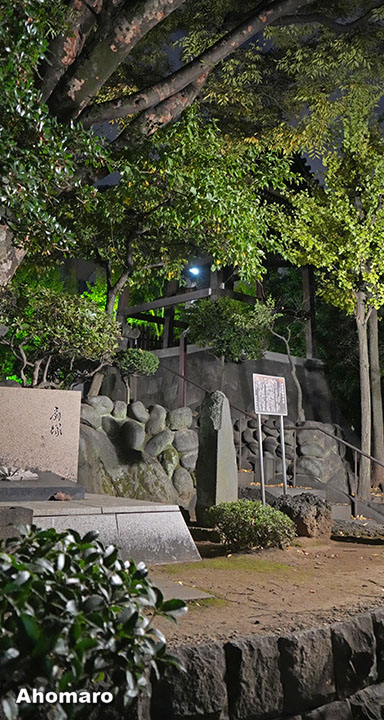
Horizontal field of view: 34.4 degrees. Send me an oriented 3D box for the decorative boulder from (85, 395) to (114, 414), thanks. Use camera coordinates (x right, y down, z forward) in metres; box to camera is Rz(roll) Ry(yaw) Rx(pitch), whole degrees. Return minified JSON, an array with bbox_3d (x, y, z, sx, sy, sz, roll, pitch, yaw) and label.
[{"bbox_3d":[-1.194,0.574,8.000,0.380,0.270,0.300,0,-7,0],"label":"decorative boulder"}]

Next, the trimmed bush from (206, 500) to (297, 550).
[{"bbox_3d":[0.625,1.708,6.400,0.900,0.500,0.800,0,-7,0],"label":"trimmed bush"}]

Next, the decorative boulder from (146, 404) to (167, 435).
[{"bbox_3d":[-0.452,0.758,7.900,0.255,0.382,0.270,1,-8,-6],"label":"decorative boulder"}]

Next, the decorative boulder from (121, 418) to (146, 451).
[{"bbox_3d":[-0.731,0.931,7.750,0.320,0.390,0.300,0,-7,0],"label":"decorative boulder"}]

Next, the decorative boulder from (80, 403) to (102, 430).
[{"bbox_3d":[-1.281,0.720,7.900,0.280,0.357,0.280,1,-8,-6],"label":"decorative boulder"}]

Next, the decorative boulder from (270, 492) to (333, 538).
[{"bbox_3d":[1.234,1.768,7.050,0.700,0.500,0.580,0,-7,0],"label":"decorative boulder"}]

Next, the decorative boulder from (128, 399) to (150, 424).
[{"bbox_3d":[-0.690,0.677,8.000,0.258,0.310,0.260,1,-8,-6],"label":"decorative boulder"}]

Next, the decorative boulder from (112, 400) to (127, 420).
[{"bbox_3d":[-0.935,0.652,8.000,0.181,0.258,0.200,1,-8,-6],"label":"decorative boulder"}]

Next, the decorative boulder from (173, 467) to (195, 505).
[{"bbox_3d":[-0.108,1.589,7.850,0.270,0.460,0.270,0,-7,0],"label":"decorative boulder"}]

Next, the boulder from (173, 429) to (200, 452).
[{"bbox_3d":[-0.070,1.026,7.900,0.306,0.306,0.280,1,-8,-6],"label":"boulder"}]

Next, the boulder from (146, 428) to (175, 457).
[{"bbox_3d":[-0.394,1.031,7.750,0.350,0.350,0.300,1,-8,-6],"label":"boulder"}]

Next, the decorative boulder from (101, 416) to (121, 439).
[{"bbox_3d":[-1.038,0.847,7.900,0.260,0.300,0.260,0,-7,0],"label":"decorative boulder"}]

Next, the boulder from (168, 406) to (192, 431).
[{"bbox_3d":[-0.151,0.769,8.150,0.310,0.310,0.280,0,-7,0],"label":"boulder"}]

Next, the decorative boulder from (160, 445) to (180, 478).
[{"bbox_3d":[-0.276,1.301,7.950,0.250,0.420,0.250,0,-7,0],"label":"decorative boulder"}]

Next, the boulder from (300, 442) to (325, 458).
[{"bbox_3d":[1.788,1.343,9.200,0.356,0.237,0.280,1,-8,-6],"label":"boulder"}]

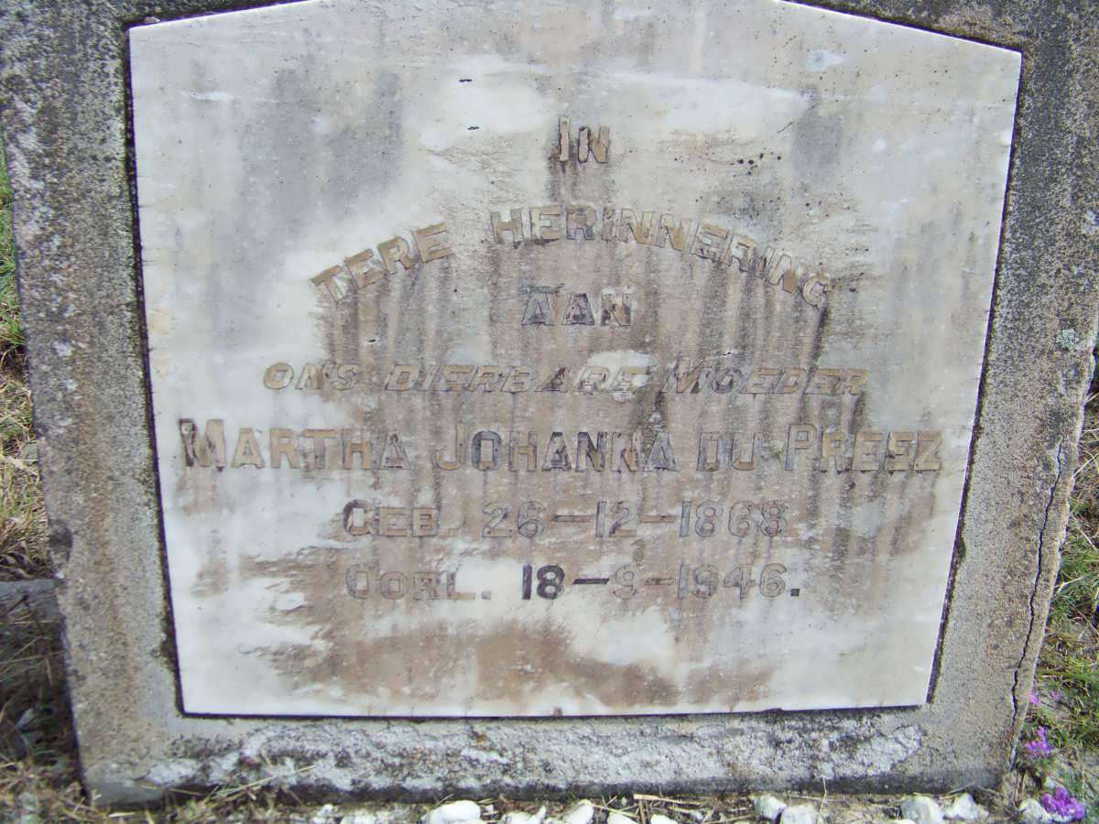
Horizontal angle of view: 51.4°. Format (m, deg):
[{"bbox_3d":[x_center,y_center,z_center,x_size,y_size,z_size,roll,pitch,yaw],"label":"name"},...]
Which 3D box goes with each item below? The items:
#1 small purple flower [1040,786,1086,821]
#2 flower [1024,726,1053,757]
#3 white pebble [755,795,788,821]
[{"bbox_3d":[0.418,0.319,0.930,0.036,0.025,0.031,0,17,-4],"label":"small purple flower"},{"bbox_3d":[0.430,0.289,1.005,0.026,0.024,0.025,0,17,-4],"label":"flower"},{"bbox_3d":[0.179,0.320,0.924,0.026,0.019,0.023,0,17,-4],"label":"white pebble"}]

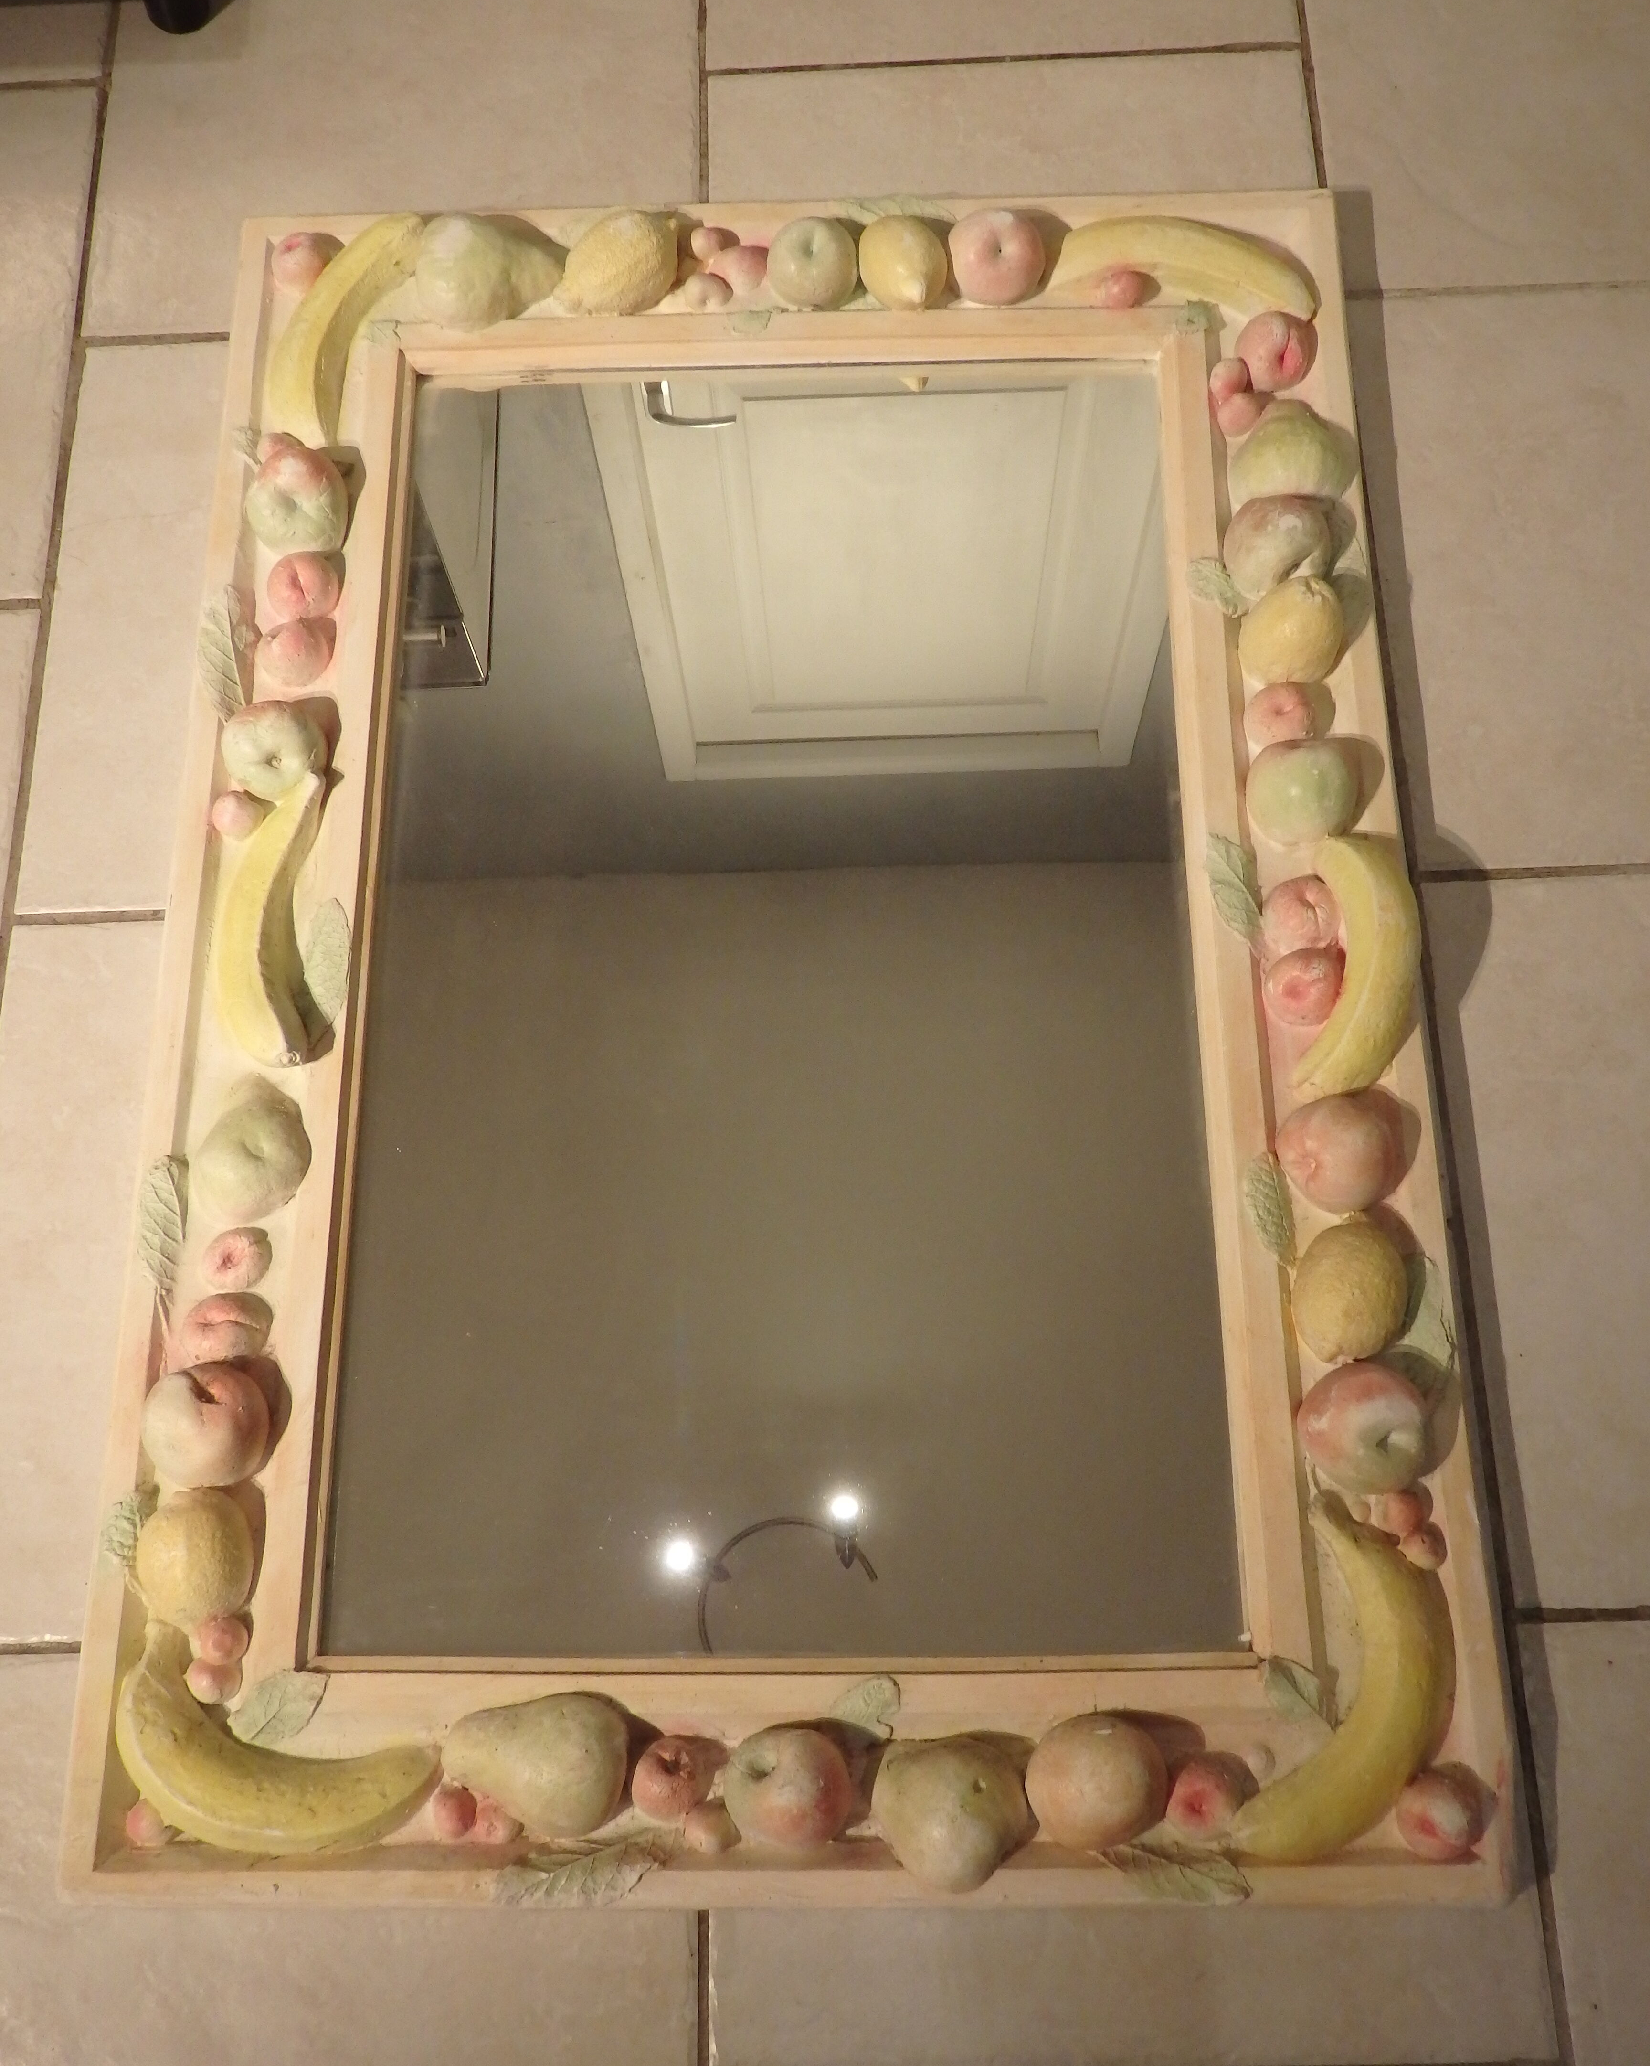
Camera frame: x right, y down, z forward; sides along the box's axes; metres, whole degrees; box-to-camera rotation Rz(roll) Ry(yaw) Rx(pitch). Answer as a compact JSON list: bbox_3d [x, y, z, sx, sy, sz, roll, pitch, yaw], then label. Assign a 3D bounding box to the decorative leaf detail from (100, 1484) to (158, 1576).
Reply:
[{"bbox_3d":[-0.351,0.250,0.957,0.024,0.010,0.042,-6,71,0],"label":"decorative leaf detail"}]

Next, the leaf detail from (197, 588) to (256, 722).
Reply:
[{"bbox_3d":[-0.389,-0.245,1.235,0.034,0.012,0.097,-1,71,1],"label":"leaf detail"}]

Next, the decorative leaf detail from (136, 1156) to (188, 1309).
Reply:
[{"bbox_3d":[-0.349,0.106,1.005,0.027,0.010,0.086,-5,71,0],"label":"decorative leaf detail"}]

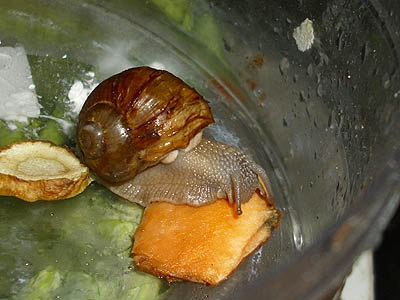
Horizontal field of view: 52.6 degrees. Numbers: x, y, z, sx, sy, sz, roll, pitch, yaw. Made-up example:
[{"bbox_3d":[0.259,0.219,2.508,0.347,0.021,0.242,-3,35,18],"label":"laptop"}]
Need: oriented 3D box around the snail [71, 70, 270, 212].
[{"bbox_3d":[-0.010,-0.003,0.141,0.063,0.038,0.036,18,56,13],"label":"snail"}]

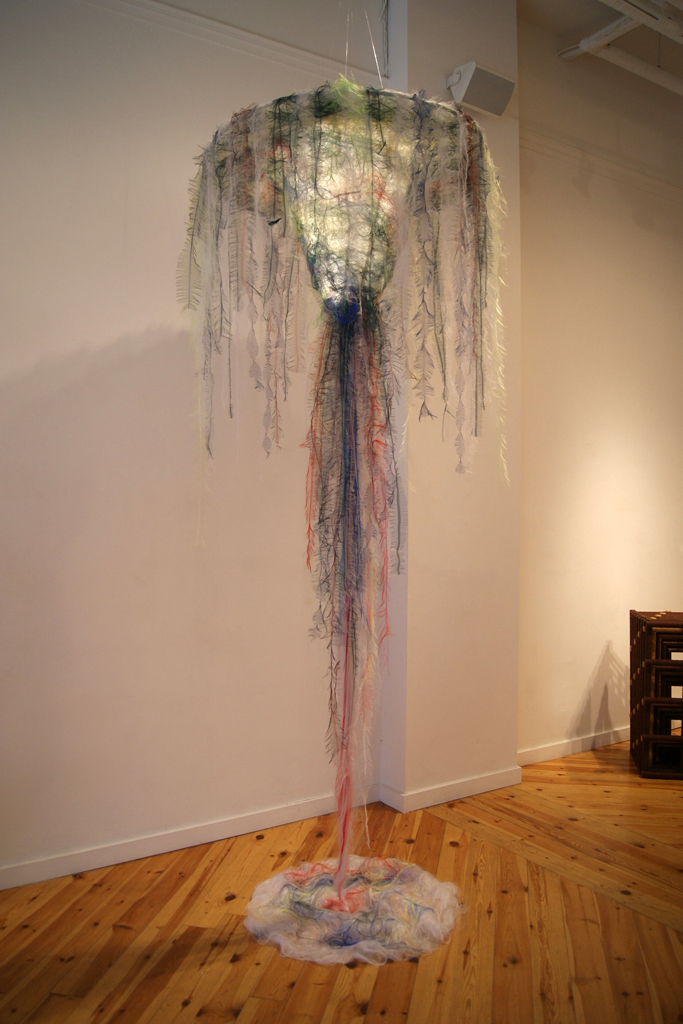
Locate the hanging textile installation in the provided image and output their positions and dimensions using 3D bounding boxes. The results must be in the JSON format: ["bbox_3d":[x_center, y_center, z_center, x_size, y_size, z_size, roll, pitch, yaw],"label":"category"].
[{"bbox_3d":[0.010,0.070,3.030,1.250,2.970,1.220,0,0,0],"label":"hanging textile installation"}]

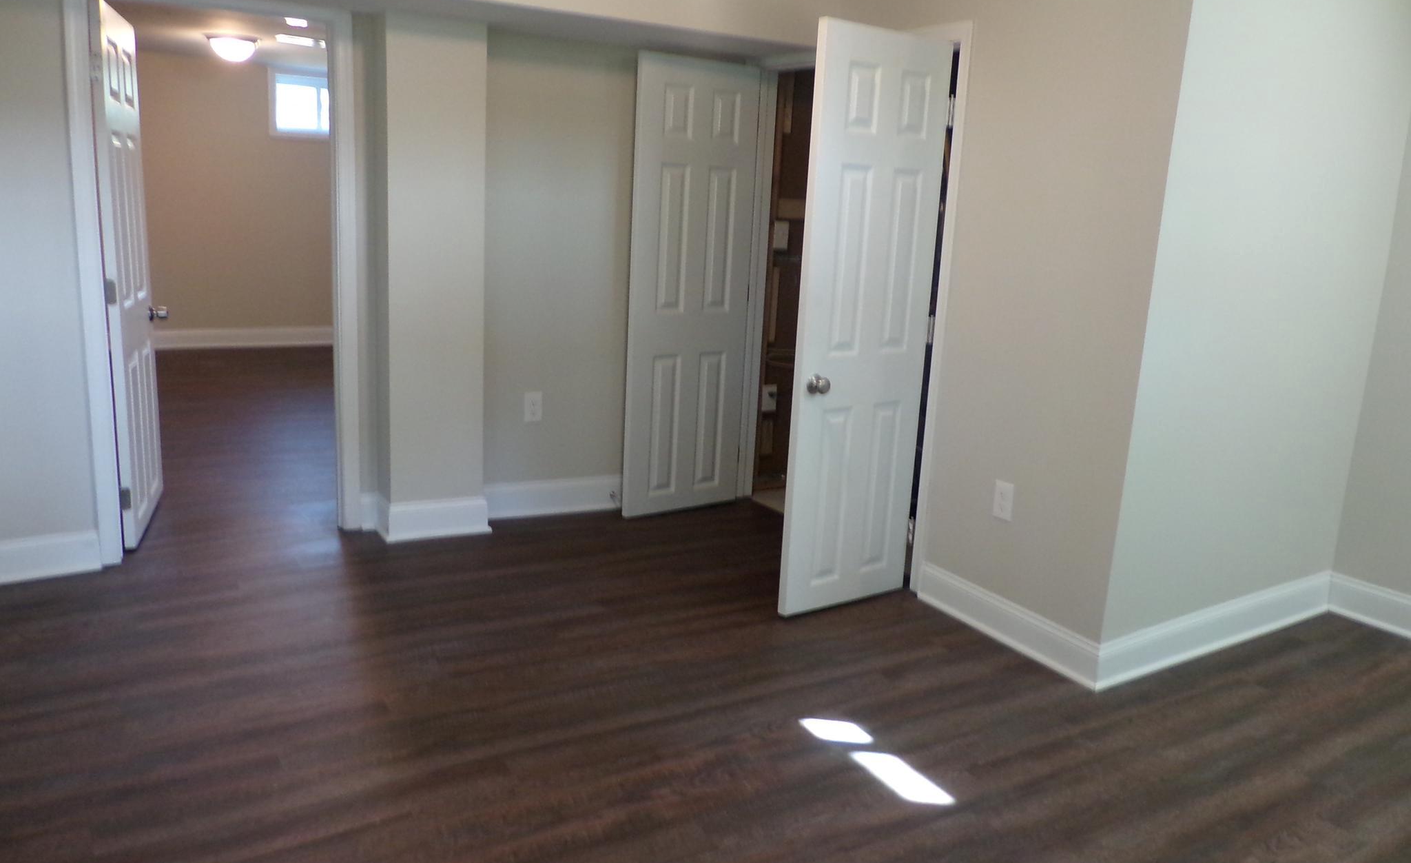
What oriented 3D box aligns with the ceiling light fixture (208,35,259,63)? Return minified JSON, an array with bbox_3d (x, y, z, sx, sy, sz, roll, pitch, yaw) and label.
[{"bbox_3d":[-2.964,-2.399,6.649,0.325,0.140,0.325,-5,15,-31],"label":"ceiling light fixture"}]

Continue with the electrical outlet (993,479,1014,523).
[{"bbox_3d":[0.968,0.224,3.438,0.010,0.118,0.074,-5,15,-31],"label":"electrical outlet"}]

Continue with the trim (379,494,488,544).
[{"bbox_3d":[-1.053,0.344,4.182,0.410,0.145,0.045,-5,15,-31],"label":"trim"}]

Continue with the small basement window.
[{"bbox_3d":[-3.072,-2.567,8.398,0.730,0.510,0.100,-5,15,-31],"label":"small basement window"}]

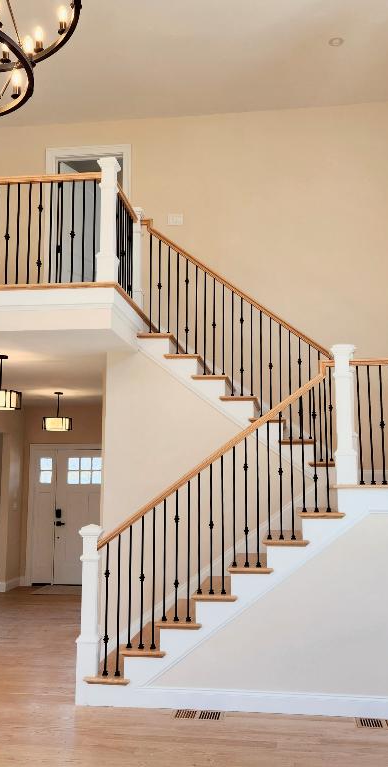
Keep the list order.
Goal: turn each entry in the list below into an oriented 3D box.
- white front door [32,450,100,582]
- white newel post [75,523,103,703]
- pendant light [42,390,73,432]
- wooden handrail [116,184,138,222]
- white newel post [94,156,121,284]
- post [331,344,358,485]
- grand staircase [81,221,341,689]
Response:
[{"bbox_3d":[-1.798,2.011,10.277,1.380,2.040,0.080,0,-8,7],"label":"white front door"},{"bbox_3d":[-0.757,1.682,5.019,0.178,1.275,0.178,0,-8,7],"label":"white newel post"},{"bbox_3d":[-1.817,0.383,9.118,0.415,0.520,0.415,0,-8,7],"label":"pendant light"},{"bbox_3d":[-0.607,-1.587,5.938,0.062,0.058,0.900,-1,-8,7],"label":"wooden handrail"},{"bbox_3d":[-0.669,-1.278,5.379,0.170,1.030,0.170,-1,-8,7],"label":"white newel post"},{"bbox_3d":[1.115,0.224,5.036,0.172,1.035,0.172,-1,-8,7],"label":"post"},{"bbox_3d":[0.265,0.494,5.948,1.980,3.900,1.930,0,-8,7],"label":"grand staircase"}]

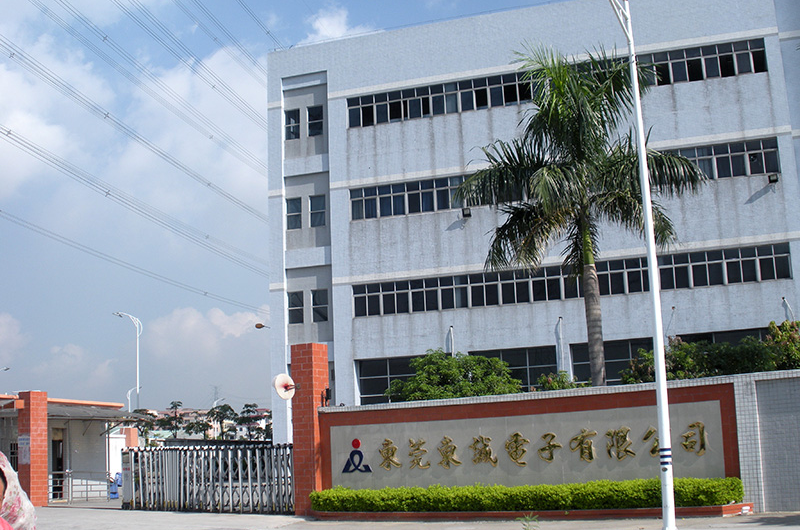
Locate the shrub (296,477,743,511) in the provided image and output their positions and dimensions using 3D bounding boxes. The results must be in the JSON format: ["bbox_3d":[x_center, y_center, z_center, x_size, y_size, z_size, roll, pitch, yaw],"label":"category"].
[{"bbox_3d":[2.294,5.086,22.536,9.980,0.620,1.000,-9,-12,30],"label":"shrub"}]

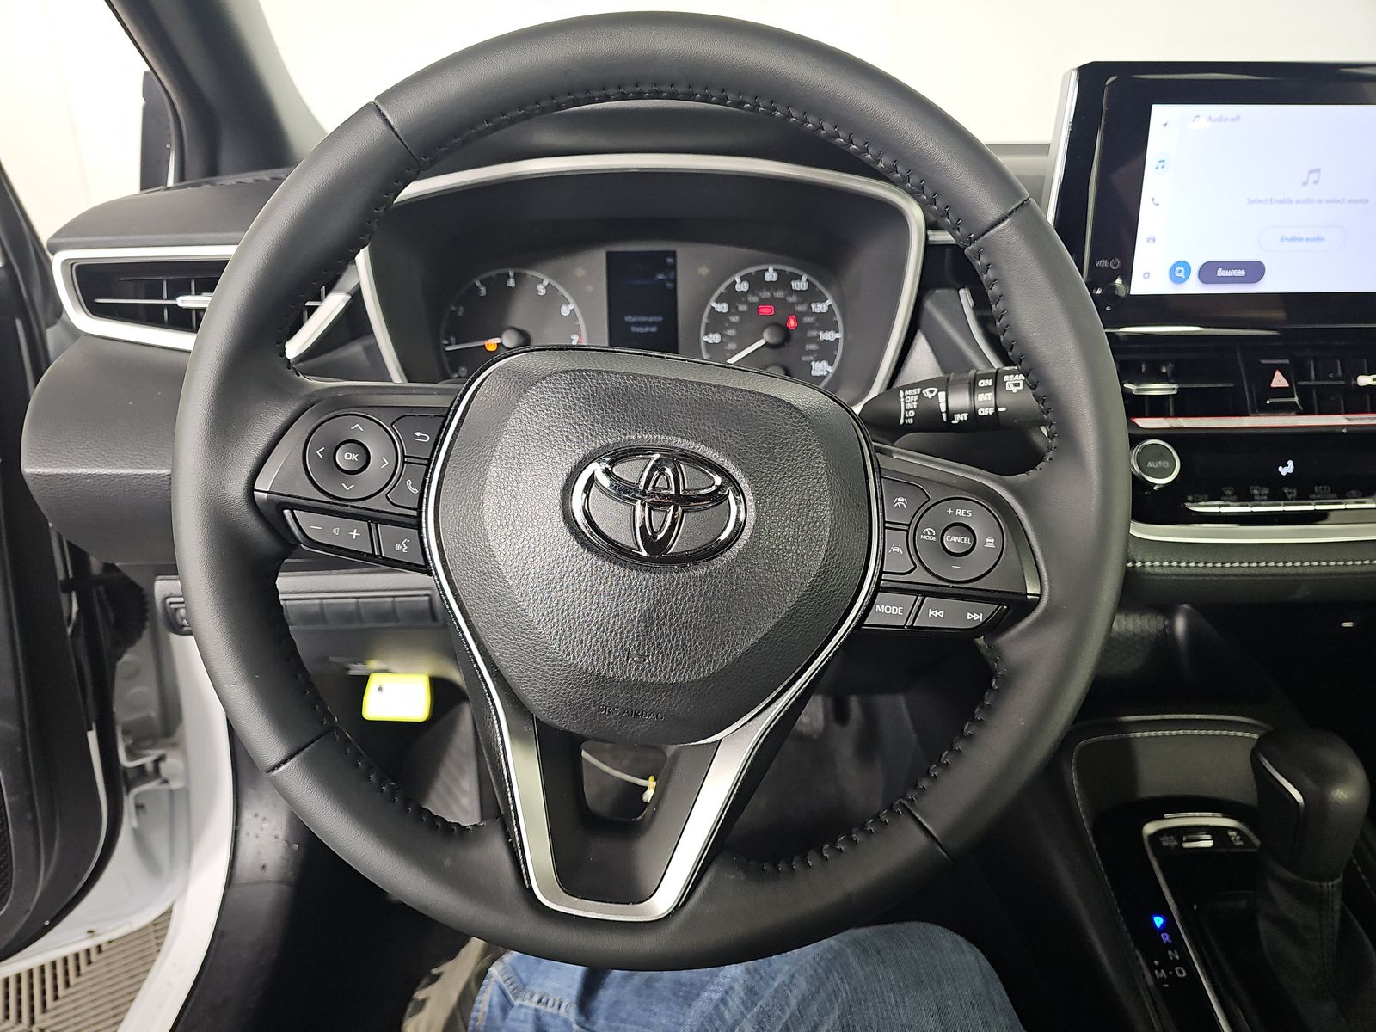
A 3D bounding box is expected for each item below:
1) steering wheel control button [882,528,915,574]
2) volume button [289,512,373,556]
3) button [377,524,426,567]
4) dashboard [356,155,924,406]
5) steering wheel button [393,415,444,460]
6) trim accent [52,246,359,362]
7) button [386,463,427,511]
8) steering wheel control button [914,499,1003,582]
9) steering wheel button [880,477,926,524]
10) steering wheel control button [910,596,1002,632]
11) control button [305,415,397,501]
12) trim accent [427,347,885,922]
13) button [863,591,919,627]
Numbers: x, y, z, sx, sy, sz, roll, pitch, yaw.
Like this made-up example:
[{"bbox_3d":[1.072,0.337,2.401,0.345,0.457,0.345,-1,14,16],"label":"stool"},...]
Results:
[{"bbox_3d":[0.085,0.015,0.370,0.016,0.018,0.007,7,1,-3],"label":"steering wheel control button"},{"bbox_3d":[-0.140,0.007,0.361,0.032,0.013,0.008,9,0,0],"label":"volume button"},{"bbox_3d":[-0.114,0.011,0.364,0.021,0.015,0.007,7,1,-3],"label":"button"},{"bbox_3d":[-0.027,-0.136,0.557,0.338,0.157,0.040,0,14,-2],"label":"dashboard"},{"bbox_3d":[-0.106,-0.032,0.360,0.020,0.018,0.007,7,1,-3],"label":"steering wheel button"},{"bbox_3d":[-0.278,-0.122,0.532,0.170,0.064,0.040,-1,22,-2],"label":"trim accent"},{"bbox_3d":[-0.110,-0.011,0.357,0.015,0.018,0.007,8,0,0],"label":"button"},{"bbox_3d":[0.108,0.009,0.368,0.036,0.034,0.008,7,1,-3],"label":"steering wheel control button"},{"bbox_3d":[0.085,-0.006,0.357,0.018,0.018,0.007,8,0,0],"label":"steering wheel button"},{"bbox_3d":[0.109,0.041,0.375,0.034,0.014,0.007,7,1,-3],"label":"steering wheel control button"},{"bbox_3d":[-0.132,-0.023,0.358,0.035,0.034,0.009,8,0,0],"label":"control button"},{"bbox_3d":[-0.018,0.048,0.358,0.184,0.212,0.036,7,1,-3],"label":"trim accent"},{"bbox_3d":[0.080,0.037,0.361,0.019,0.013,0.007,6,0,0],"label":"button"}]

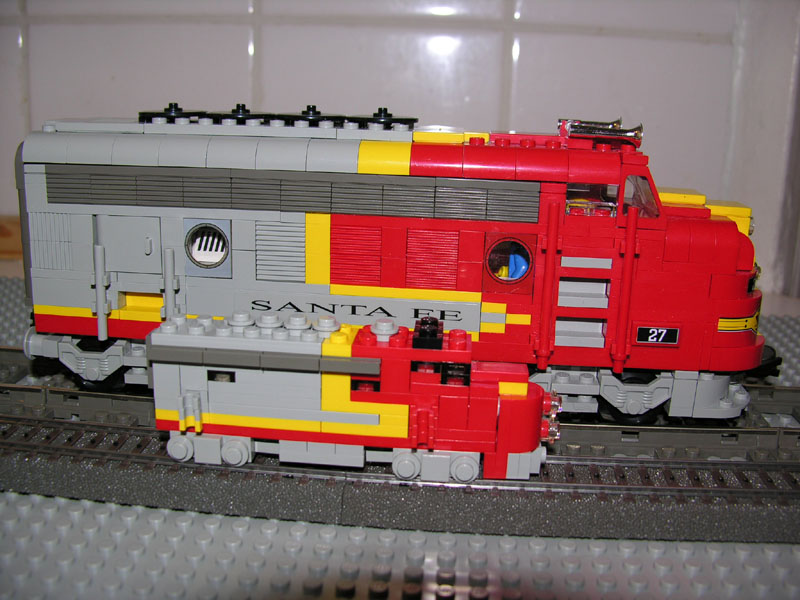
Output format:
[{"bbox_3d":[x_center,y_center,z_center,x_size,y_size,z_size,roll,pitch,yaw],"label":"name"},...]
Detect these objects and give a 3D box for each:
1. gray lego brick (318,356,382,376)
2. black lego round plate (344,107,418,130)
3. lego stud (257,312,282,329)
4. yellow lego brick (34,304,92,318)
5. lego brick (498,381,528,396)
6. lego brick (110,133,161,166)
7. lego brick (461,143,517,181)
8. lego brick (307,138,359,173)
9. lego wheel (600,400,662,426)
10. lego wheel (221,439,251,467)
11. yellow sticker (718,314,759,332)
[{"bbox_3d":[-0.013,0.017,0.216,0.016,0.003,0.008,3,14,4],"label":"gray lego brick"},{"bbox_3d":[-0.006,-0.060,0.268,0.024,0.008,0.024,2,13,0],"label":"black lego round plate"},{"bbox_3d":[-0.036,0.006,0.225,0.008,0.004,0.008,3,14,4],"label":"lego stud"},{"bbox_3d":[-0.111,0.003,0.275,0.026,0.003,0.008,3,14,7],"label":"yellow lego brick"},{"bbox_3d":[0.031,0.023,0.223,0.008,0.003,0.008,3,14,4],"label":"lego brick"},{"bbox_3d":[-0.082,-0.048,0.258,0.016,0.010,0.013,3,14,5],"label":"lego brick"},{"bbox_3d":[0.028,-0.043,0.249,0.016,0.010,0.016,3,14,5],"label":"lego brick"},{"bbox_3d":[-0.020,-0.045,0.254,0.016,0.010,0.016,3,14,5],"label":"lego brick"},{"bbox_3d":[0.076,0.032,0.261,0.018,0.018,0.007,3,14,5],"label":"lego wheel"},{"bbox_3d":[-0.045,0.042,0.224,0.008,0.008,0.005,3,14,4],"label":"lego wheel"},{"bbox_3d":[0.104,0.007,0.247,0.017,0.005,0.004,-7,17,-32],"label":"yellow sticker"}]

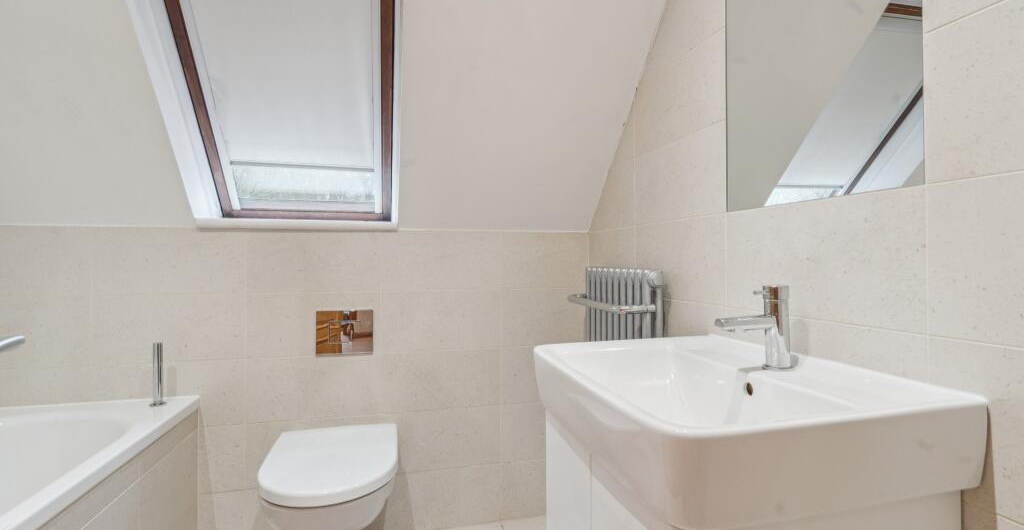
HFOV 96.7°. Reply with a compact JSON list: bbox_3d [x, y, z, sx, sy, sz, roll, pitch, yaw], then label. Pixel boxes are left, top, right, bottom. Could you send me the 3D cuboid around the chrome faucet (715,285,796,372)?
[{"bbox_3d":[0.422,0.109,0.792,0.160,0.145,0.052,0,0,-14],"label":"chrome faucet"}]

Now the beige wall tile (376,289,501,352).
[{"bbox_3d":[-0.259,0.208,1.701,0.443,0.222,0.010,0,0,-13],"label":"beige wall tile"}]

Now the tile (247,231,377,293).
[{"bbox_3d":[-0.693,-0.016,1.607,0.438,0.222,0.012,0,0,-14],"label":"tile"}]

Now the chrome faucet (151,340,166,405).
[{"bbox_3d":[-1.110,0.343,1.429,0.046,0.198,0.046,0,0,-14],"label":"chrome faucet"}]

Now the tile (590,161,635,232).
[{"bbox_3d":[0.358,-0.236,1.648,0.010,0.222,0.358,0,0,-15],"label":"tile"}]

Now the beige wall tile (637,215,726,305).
[{"bbox_3d":[0.457,-0.012,1.275,0.010,0.222,0.416,0,0,-15],"label":"beige wall tile"}]

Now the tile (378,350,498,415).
[{"bbox_3d":[-0.259,0.430,1.702,0.443,0.222,0.010,0,0,-13],"label":"tile"}]

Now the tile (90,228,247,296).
[{"bbox_3d":[-1.123,-0.011,1.505,0.443,0.222,0.010,0,0,-13],"label":"tile"}]

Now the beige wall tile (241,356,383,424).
[{"bbox_3d":[-0.691,0.432,1.605,0.443,0.222,0.010,0,0,-13],"label":"beige wall tile"}]

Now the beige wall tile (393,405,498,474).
[{"bbox_3d":[-0.266,0.657,1.716,0.444,0.222,0.012,0,0,-14],"label":"beige wall tile"}]

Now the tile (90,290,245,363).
[{"bbox_3d":[-1.120,0.206,1.503,0.437,0.222,0.012,0,0,-14],"label":"tile"}]

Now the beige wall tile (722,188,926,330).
[{"bbox_3d":[0.563,-0.009,0.873,0.010,0.222,0.416,0,0,-15],"label":"beige wall tile"}]

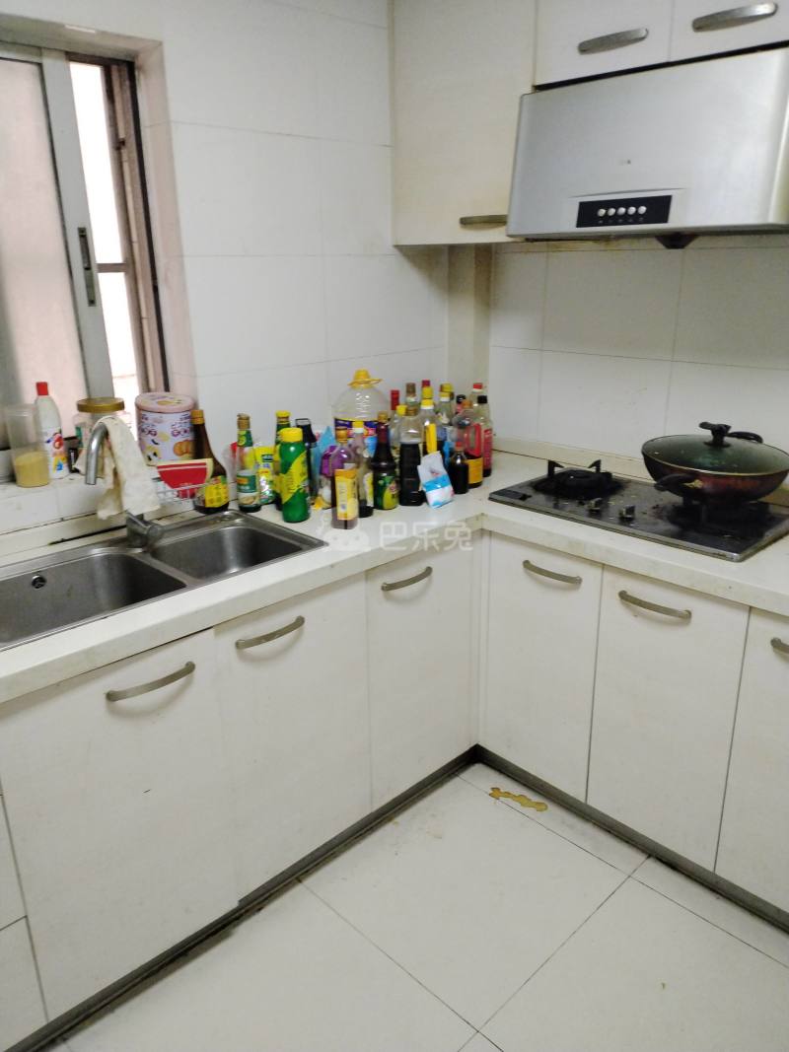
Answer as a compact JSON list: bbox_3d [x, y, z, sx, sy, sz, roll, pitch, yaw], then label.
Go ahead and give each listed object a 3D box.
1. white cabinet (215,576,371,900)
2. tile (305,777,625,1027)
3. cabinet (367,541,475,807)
[{"bbox_3d":[-0.399,0.428,2.051,0.425,0.710,0.530,-18,25,-41],"label":"white cabinet"},{"bbox_3d":[0.175,0.896,2.003,0.600,0.012,0.600,-18,25,-41],"label":"tile"},{"bbox_3d":[-0.107,0.326,2.317,0.420,0.703,0.550,-18,25,-42],"label":"cabinet"}]

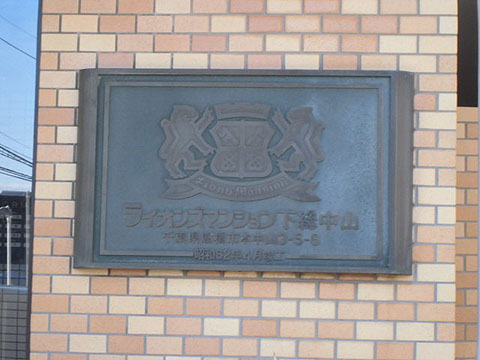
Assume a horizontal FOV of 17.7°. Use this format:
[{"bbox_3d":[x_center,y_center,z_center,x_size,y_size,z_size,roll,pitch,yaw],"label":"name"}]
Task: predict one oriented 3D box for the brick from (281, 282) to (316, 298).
[{"bbox_3d":[0.155,0.288,4.064,0.096,0.046,0.030,1,-6,5],"label":"brick"}]

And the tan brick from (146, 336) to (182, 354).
[{"bbox_3d":[-0.200,0.435,4.077,0.096,0.046,0.030,1,-6,5],"label":"tan brick"}]

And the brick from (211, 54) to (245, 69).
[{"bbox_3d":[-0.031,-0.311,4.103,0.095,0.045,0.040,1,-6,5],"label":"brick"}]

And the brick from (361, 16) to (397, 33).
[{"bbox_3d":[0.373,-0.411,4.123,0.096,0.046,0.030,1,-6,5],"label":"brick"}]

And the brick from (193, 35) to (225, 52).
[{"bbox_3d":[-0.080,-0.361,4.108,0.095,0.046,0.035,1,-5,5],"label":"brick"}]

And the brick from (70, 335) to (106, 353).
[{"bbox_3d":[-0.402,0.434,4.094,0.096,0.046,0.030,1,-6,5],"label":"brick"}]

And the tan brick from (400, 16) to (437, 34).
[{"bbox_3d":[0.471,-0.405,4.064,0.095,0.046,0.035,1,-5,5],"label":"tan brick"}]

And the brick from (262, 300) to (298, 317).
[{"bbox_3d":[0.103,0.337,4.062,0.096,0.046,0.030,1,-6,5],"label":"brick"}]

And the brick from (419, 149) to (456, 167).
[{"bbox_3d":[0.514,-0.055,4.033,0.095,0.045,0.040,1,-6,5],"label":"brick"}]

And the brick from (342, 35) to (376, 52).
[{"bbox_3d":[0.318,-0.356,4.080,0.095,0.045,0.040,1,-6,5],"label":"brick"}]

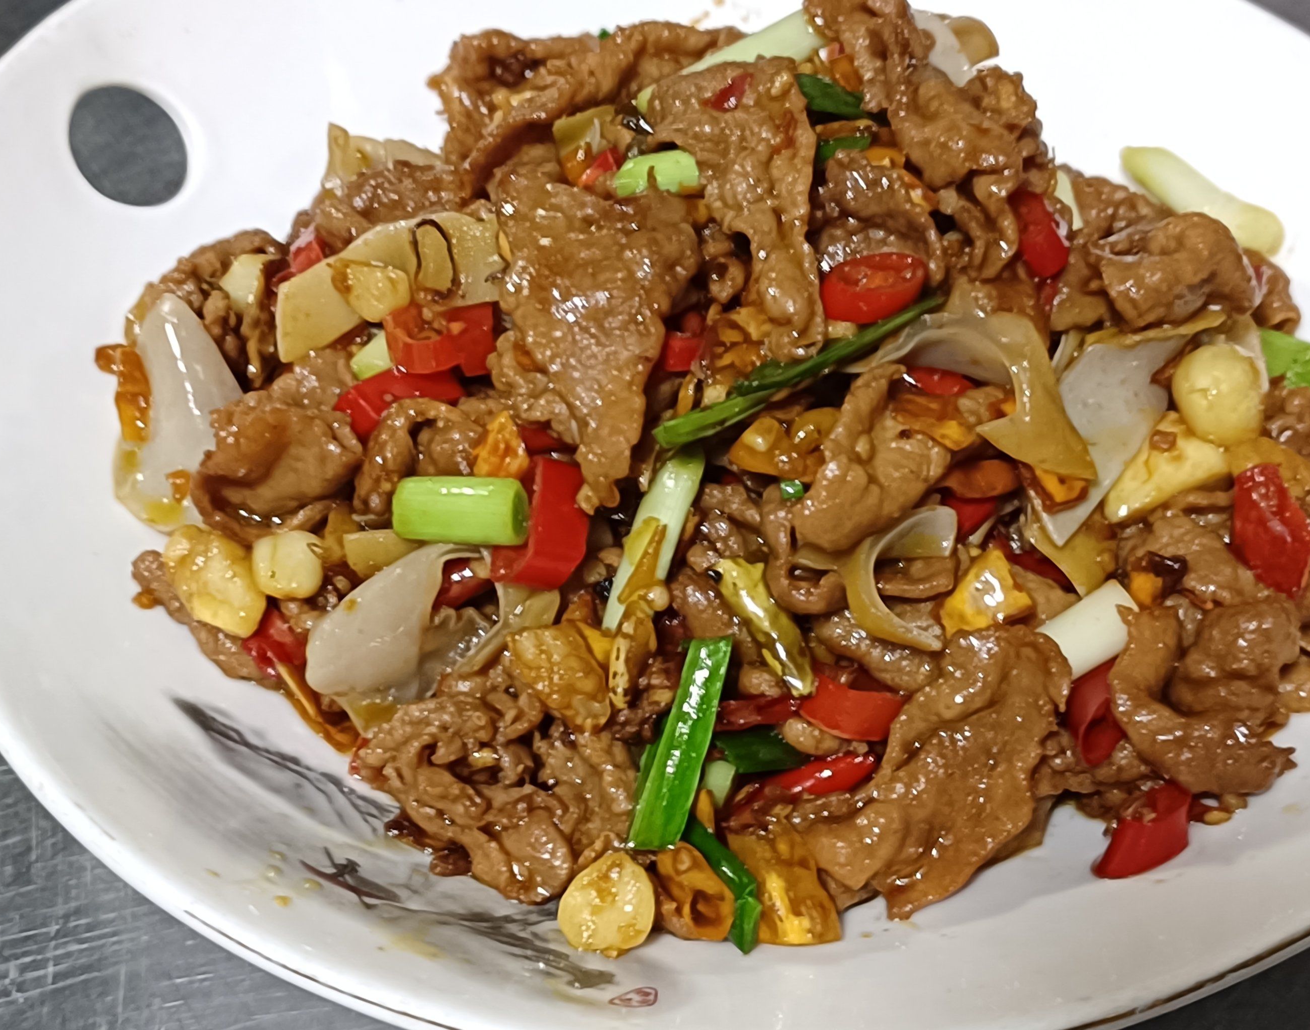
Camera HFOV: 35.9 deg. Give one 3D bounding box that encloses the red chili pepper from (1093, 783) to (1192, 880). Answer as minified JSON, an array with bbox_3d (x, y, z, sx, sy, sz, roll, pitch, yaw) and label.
[{"bbox_3d":[0.089,0.058,0.367,0.021,0.012,0.013,-40,73,-13],"label":"red chili pepper"}]

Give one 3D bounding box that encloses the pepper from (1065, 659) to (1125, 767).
[{"bbox_3d":[0.081,0.036,0.368,0.013,0.011,0.020,15,71,4],"label":"pepper"}]

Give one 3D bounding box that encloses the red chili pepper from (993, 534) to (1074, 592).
[{"bbox_3d":[0.072,0.009,0.385,0.017,0.008,0.009,30,67,10],"label":"red chili pepper"}]

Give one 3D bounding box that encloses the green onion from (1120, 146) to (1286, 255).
[{"bbox_3d":[0.122,-0.071,0.453,0.037,0.011,0.011,35,54,14],"label":"green onion"}]

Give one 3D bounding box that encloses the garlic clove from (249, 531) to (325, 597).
[{"bbox_3d":[-0.066,0.009,0.365,0.013,0.012,0.012,2,50,-3],"label":"garlic clove"}]

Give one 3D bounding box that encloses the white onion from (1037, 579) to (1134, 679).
[{"bbox_3d":[0.075,0.021,0.355,0.021,0.011,0.011,-32,59,-27],"label":"white onion"}]

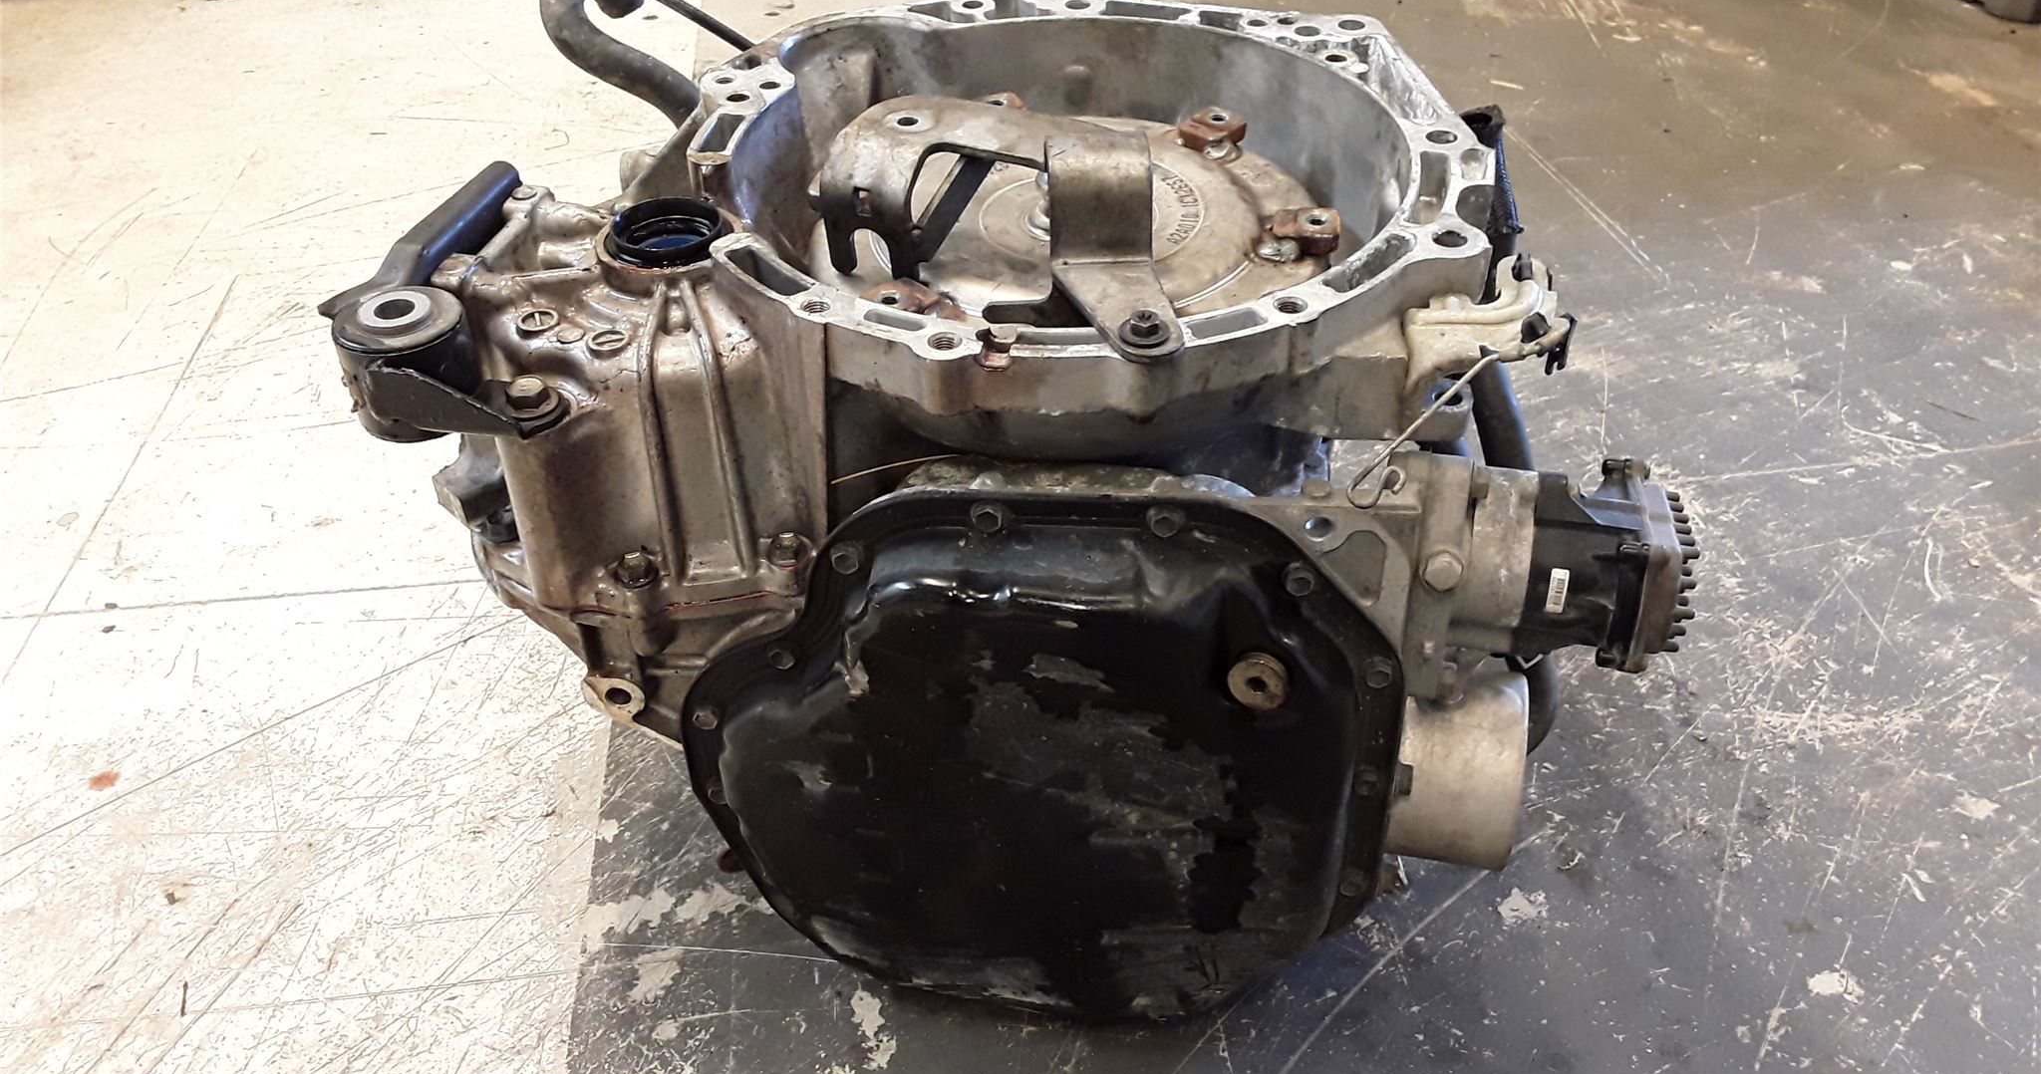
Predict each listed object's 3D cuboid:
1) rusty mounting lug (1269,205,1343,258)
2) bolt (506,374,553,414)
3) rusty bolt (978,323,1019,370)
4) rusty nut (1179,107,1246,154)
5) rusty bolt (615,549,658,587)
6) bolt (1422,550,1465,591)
[{"bbox_3d":[0.141,-0.152,0.820,0.033,0.011,0.022,6,40,10],"label":"rusty mounting lug"},{"bbox_3d":[-0.219,-0.063,0.736,0.021,0.010,0.021,-2,39,1],"label":"bolt"},{"bbox_3d":[-0.009,-0.080,0.692,0.016,0.015,0.016,-2,39,1],"label":"rusty bolt"},{"bbox_3d":[0.105,-0.225,0.910,0.024,0.011,0.032,29,49,32],"label":"rusty nut"},{"bbox_3d":[-0.171,0.014,0.739,0.019,0.009,0.019,-2,39,1],"label":"rusty bolt"},{"bbox_3d":[0.183,0.015,0.715,0.018,0.018,0.008,5,40,9],"label":"bolt"}]

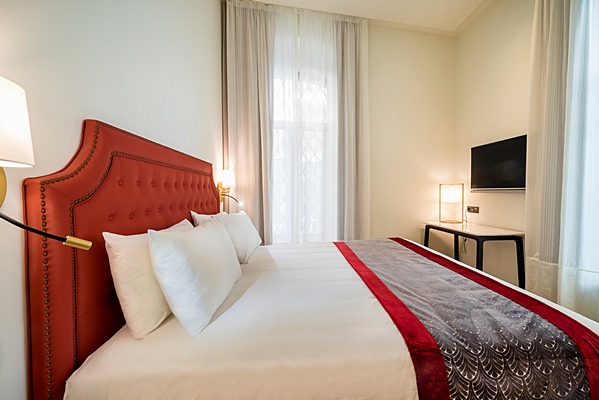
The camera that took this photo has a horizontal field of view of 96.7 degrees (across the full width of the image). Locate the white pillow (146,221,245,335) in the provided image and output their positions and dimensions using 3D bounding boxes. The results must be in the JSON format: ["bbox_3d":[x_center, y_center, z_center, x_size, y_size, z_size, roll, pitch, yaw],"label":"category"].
[{"bbox_3d":[-0.465,0.308,1.341,0.160,0.440,0.680,-21,3,4],"label":"white pillow"}]

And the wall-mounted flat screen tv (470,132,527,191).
[{"bbox_3d":[2.282,-0.389,3.087,0.060,0.550,0.830,0,2,1],"label":"wall-mounted flat screen tv"}]

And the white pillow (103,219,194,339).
[{"bbox_3d":[-0.649,0.311,1.315,0.150,0.430,0.670,-13,2,0],"label":"white pillow"}]

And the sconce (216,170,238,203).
[{"bbox_3d":[-0.721,-0.146,2.674,0.210,0.345,0.150,0,2,-2],"label":"sconce"}]

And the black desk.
[{"bbox_3d":[2.006,0.700,3.145,0.610,0.750,1.090,0,2,-2],"label":"black desk"}]

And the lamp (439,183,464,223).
[{"bbox_3d":[2.064,0.048,3.620,0.285,0.520,0.285,0,2,-2],"label":"lamp"}]

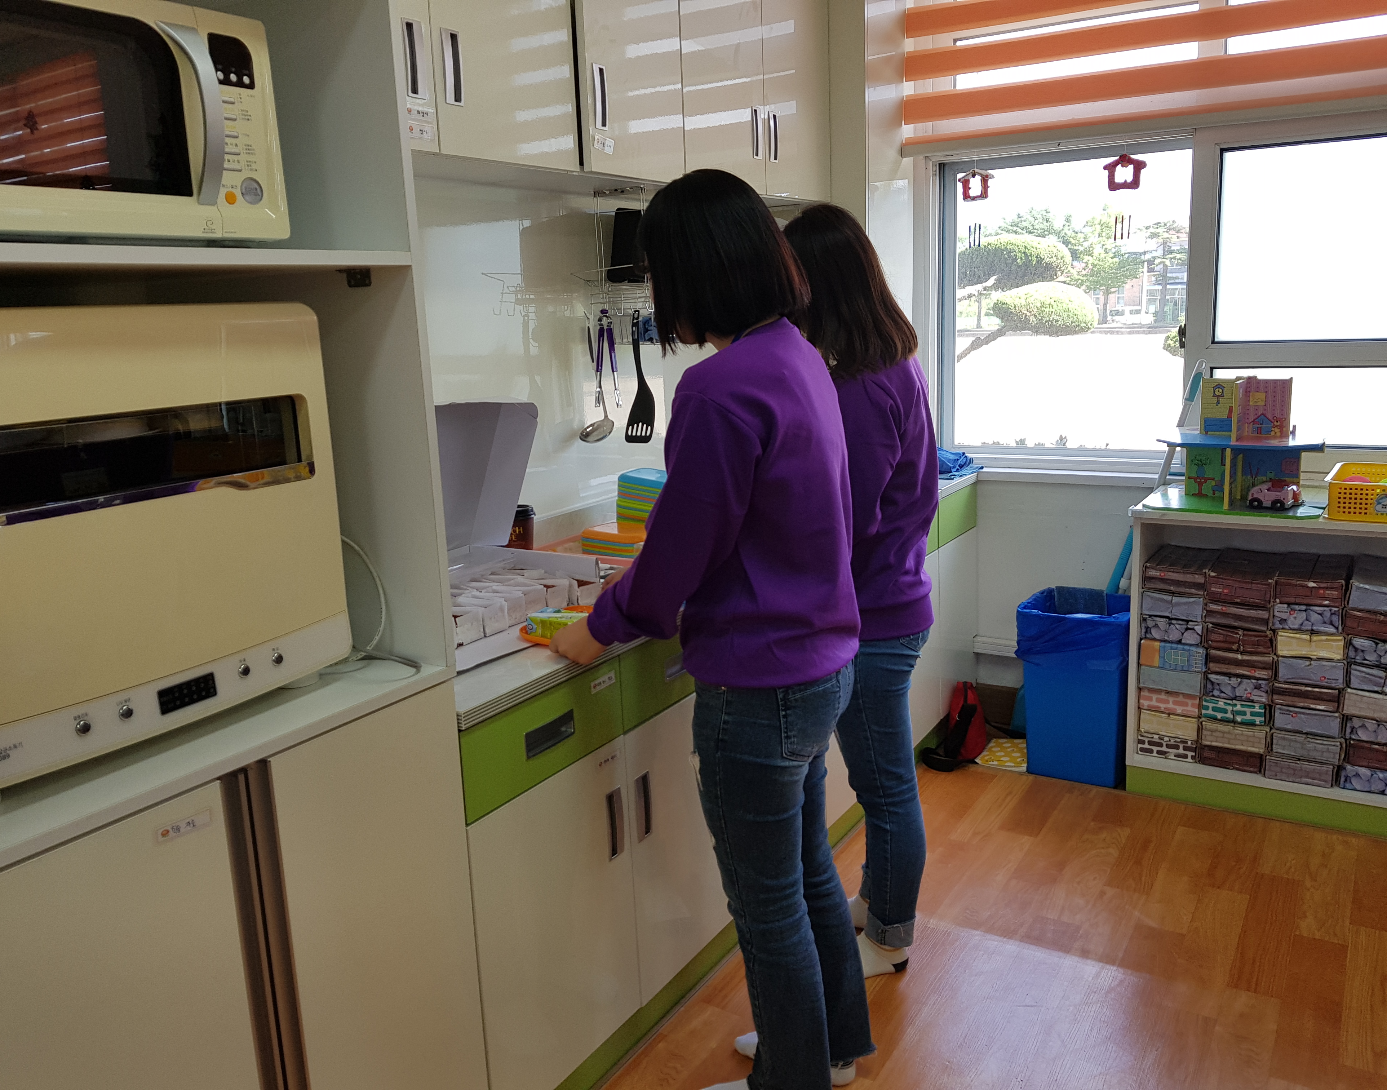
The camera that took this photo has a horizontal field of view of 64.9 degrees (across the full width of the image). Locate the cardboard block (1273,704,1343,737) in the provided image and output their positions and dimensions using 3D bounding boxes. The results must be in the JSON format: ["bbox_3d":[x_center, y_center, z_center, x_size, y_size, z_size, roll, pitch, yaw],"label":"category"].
[{"bbox_3d":[1.686,0.434,2.991,0.152,0.068,0.300,5,14,29],"label":"cardboard block"}]

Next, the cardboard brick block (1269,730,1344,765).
[{"bbox_3d":[1.660,0.491,2.933,0.152,0.066,0.300,5,14,32],"label":"cardboard brick block"}]

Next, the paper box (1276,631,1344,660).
[{"bbox_3d":[1.639,0.227,2.883,0.150,0.065,0.295,5,14,32],"label":"paper box"}]

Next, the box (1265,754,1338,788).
[{"bbox_3d":[1.651,0.556,2.949,0.152,0.066,0.300,5,14,32],"label":"box"}]

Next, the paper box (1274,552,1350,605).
[{"bbox_3d":[1.674,0.093,2.959,0.157,0.071,0.300,5,14,31],"label":"paper box"}]

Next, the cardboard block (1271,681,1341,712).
[{"bbox_3d":[1.645,0.360,2.911,0.151,0.064,0.295,5,14,32],"label":"cardboard block"}]

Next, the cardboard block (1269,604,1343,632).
[{"bbox_3d":[1.629,0.156,2.879,0.152,0.066,0.300,5,14,32],"label":"cardboard block"}]

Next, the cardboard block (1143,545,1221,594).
[{"bbox_3d":[1.365,0.065,3.035,0.152,0.066,0.300,5,14,32],"label":"cardboard block"}]

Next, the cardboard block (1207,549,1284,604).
[{"bbox_3d":[1.517,0.091,3.007,0.152,0.070,0.300,5,14,29],"label":"cardboard block"}]

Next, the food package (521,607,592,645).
[{"bbox_3d":[-0.225,0.139,1.877,0.107,0.034,0.055,6,15,32],"label":"food package"}]

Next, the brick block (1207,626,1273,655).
[{"bbox_3d":[1.508,0.219,2.978,0.152,0.066,0.300,5,14,32],"label":"brick block"}]

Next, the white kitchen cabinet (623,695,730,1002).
[{"bbox_3d":[-0.217,0.537,2.241,0.500,0.532,0.395,5,14,32],"label":"white kitchen cabinet"}]

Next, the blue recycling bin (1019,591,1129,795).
[{"bbox_3d":[1.140,0.413,3.223,0.290,0.505,0.290,5,14,32],"label":"blue recycling bin"}]

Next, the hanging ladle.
[{"bbox_3d":[-0.244,-0.402,2.636,0.090,0.300,0.083,-12,16,-38],"label":"hanging ladle"}]

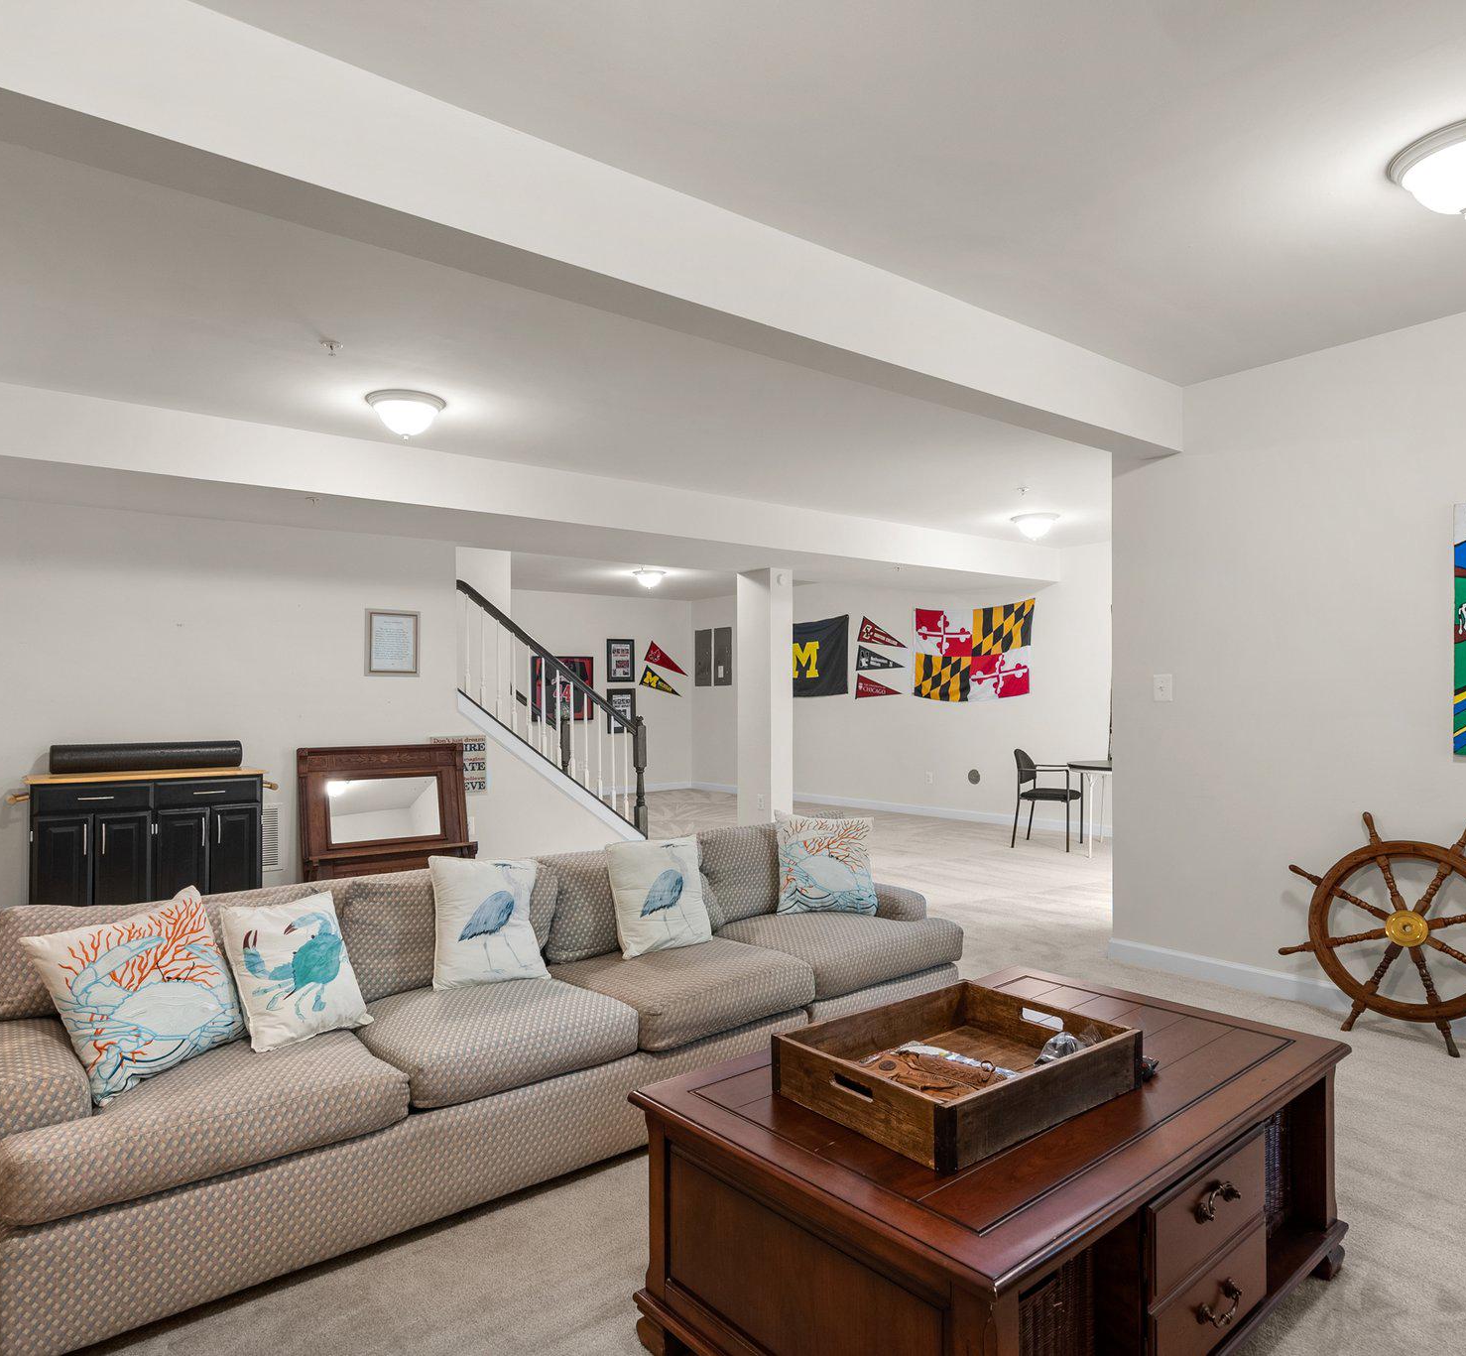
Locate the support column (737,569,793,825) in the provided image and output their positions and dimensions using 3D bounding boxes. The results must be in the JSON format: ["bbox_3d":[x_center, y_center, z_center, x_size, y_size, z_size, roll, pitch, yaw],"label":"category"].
[{"bbox_3d":[0.270,0.252,7.246,0.232,2.205,0.387,1,-2,-37],"label":"support column"}]

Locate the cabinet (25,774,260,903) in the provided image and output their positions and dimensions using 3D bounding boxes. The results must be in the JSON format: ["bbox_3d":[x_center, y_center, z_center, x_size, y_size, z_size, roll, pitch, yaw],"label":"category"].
[{"bbox_3d":[-3.114,0.950,4.829,1.012,0.866,0.420,0,-1,-37],"label":"cabinet"}]

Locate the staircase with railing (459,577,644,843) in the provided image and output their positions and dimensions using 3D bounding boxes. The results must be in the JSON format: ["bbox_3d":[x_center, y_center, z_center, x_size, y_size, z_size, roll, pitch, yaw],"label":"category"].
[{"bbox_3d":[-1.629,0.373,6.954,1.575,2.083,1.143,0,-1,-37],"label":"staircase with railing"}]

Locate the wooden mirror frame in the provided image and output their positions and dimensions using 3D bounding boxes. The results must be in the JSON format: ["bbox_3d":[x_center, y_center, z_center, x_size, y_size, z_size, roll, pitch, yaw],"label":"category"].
[{"bbox_3d":[-2.136,0.904,5.706,1.029,0.978,0.150,0,-8,-37],"label":"wooden mirror frame"}]

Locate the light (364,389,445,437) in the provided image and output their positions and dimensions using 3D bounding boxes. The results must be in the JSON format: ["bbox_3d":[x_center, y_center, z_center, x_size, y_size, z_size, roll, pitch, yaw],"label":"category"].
[{"bbox_3d":[-1.516,-1.198,4.194,0.345,0.165,0.345,0,-1,-37],"label":"light"}]

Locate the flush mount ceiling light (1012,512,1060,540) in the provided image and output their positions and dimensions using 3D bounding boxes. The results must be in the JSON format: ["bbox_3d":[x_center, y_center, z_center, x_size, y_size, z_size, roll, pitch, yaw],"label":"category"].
[{"bbox_3d":[2.331,-1.154,6.927,0.345,0.165,0.345,0,-1,0],"label":"flush mount ceiling light"}]

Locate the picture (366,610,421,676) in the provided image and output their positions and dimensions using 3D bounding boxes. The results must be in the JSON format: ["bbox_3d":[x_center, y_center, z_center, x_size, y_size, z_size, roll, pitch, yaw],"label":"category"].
[{"bbox_3d":[-2.188,-0.224,5.837,0.333,0.409,0.025,0,-1,-37],"label":"picture"}]

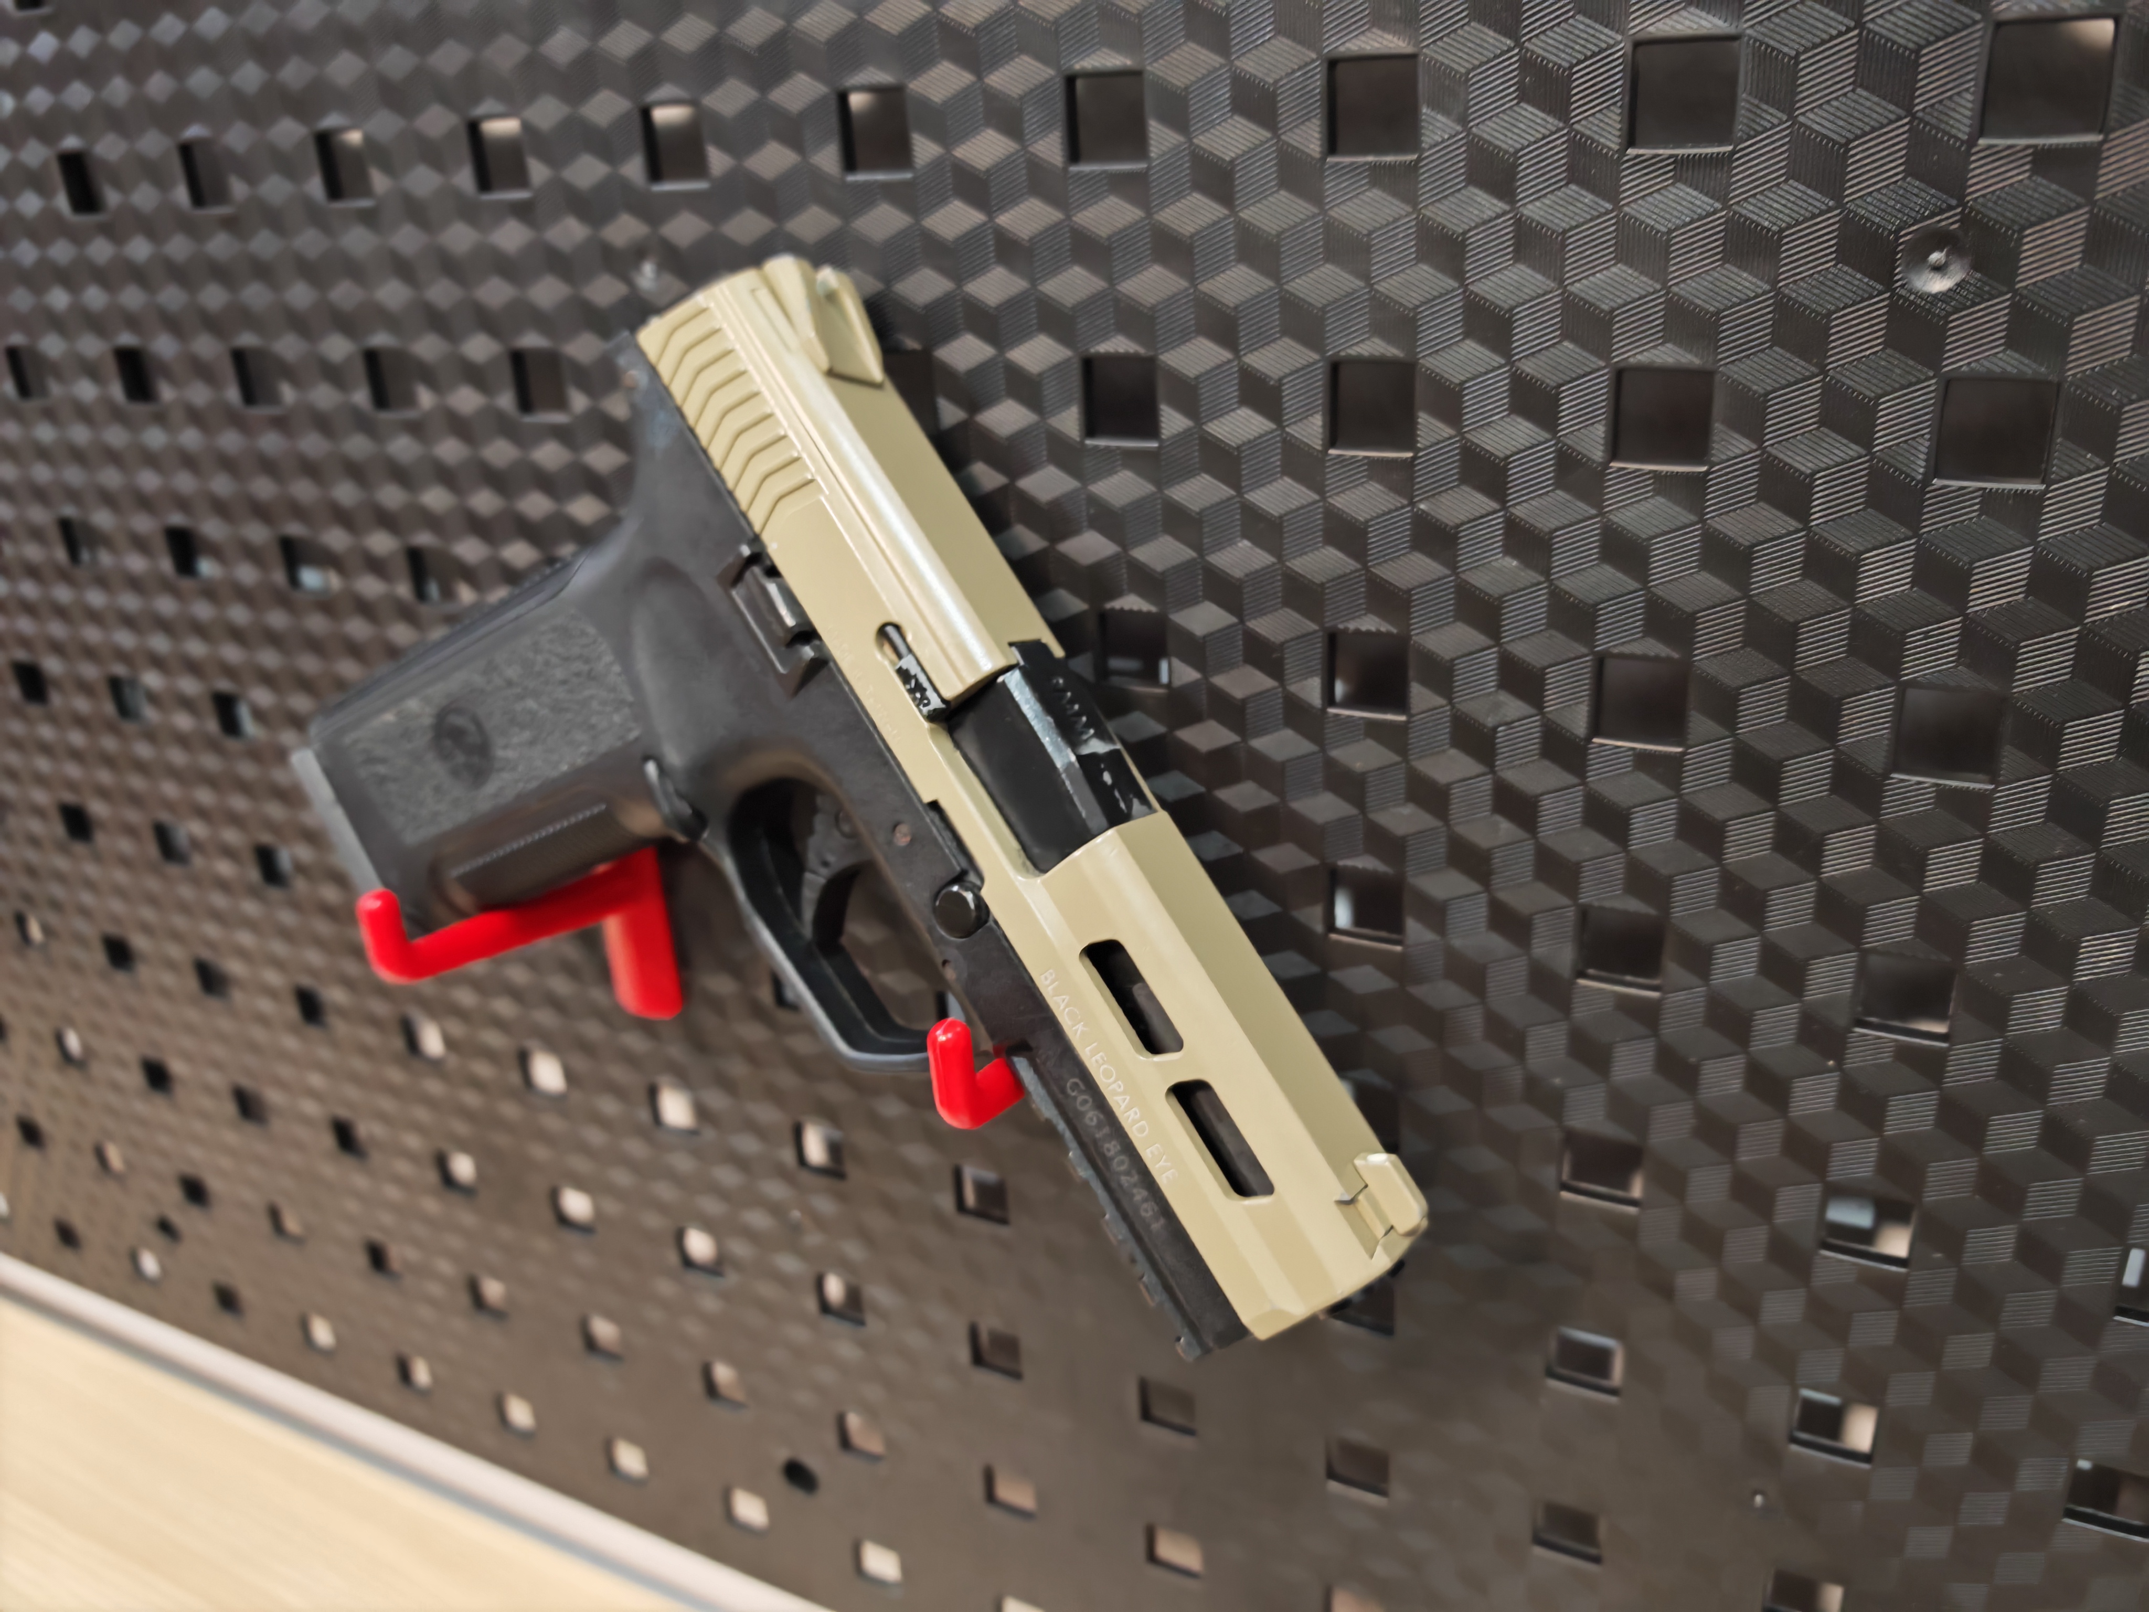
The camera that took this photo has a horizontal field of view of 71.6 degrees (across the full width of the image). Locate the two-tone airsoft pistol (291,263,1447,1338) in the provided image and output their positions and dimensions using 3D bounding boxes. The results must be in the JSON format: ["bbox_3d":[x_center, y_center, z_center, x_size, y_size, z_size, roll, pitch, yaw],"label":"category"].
[{"bbox_3d":[-0.046,0.020,0.252,0.137,0.185,0.033,-32,-2,22],"label":"two-tone airsoft pistol"}]

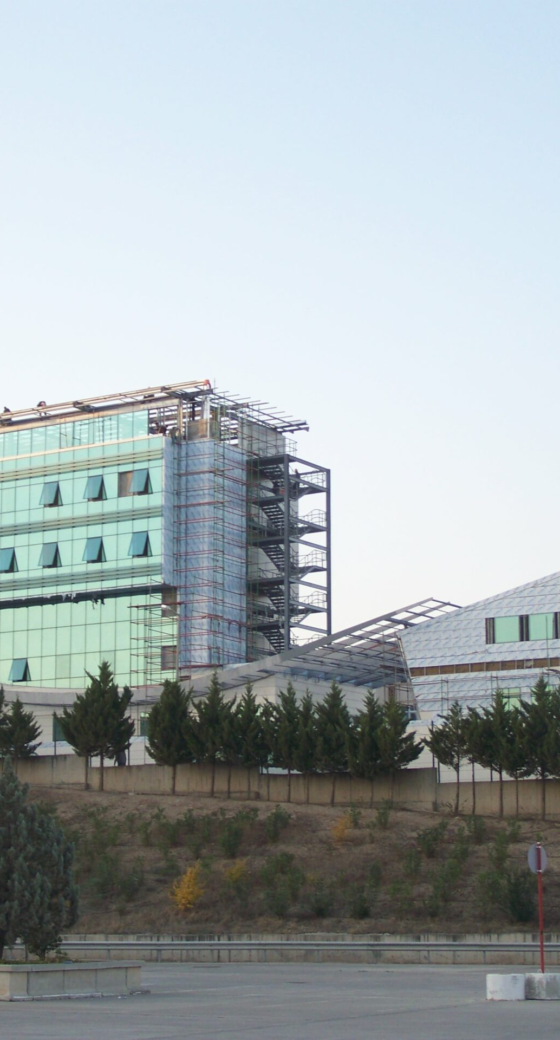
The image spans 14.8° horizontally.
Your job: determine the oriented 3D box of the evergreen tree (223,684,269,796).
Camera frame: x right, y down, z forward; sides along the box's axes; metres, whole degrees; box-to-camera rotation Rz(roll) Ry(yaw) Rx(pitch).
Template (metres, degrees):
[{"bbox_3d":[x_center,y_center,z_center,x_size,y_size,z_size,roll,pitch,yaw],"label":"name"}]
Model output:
[{"bbox_3d":[-1.501,9.591,93.640,1.922,4.797,1.922,0,-10,-1],"label":"evergreen tree"}]

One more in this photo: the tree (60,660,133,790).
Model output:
[{"bbox_3d":[-8.051,9.073,95.516,3.283,5.689,3.283,0,-10,0],"label":"tree"}]

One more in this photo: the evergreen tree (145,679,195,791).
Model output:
[{"bbox_3d":[-4.737,9.325,93.450,2.236,4.953,2.236,0,-10,0],"label":"evergreen tree"}]

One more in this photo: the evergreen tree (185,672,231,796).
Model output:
[{"bbox_3d":[-3.120,9.322,94.391,2.033,5.476,2.033,0,-10,0],"label":"evergreen tree"}]

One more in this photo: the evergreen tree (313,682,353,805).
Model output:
[{"bbox_3d":[2.207,9.383,90.860,1.729,5.176,1.729,0,-10,0],"label":"evergreen tree"}]

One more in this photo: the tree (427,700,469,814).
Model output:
[{"bbox_3d":[6.901,9.739,88.899,1.731,4.659,1.731,-1,-10,4],"label":"tree"}]

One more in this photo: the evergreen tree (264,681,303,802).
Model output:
[{"bbox_3d":[0.162,9.407,92.207,1.755,5.115,1.755,0,-10,0],"label":"evergreen tree"}]

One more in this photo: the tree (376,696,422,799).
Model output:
[{"bbox_3d":[4.960,9.504,90.034,1.936,4.362,1.936,-1,-10,3],"label":"tree"}]

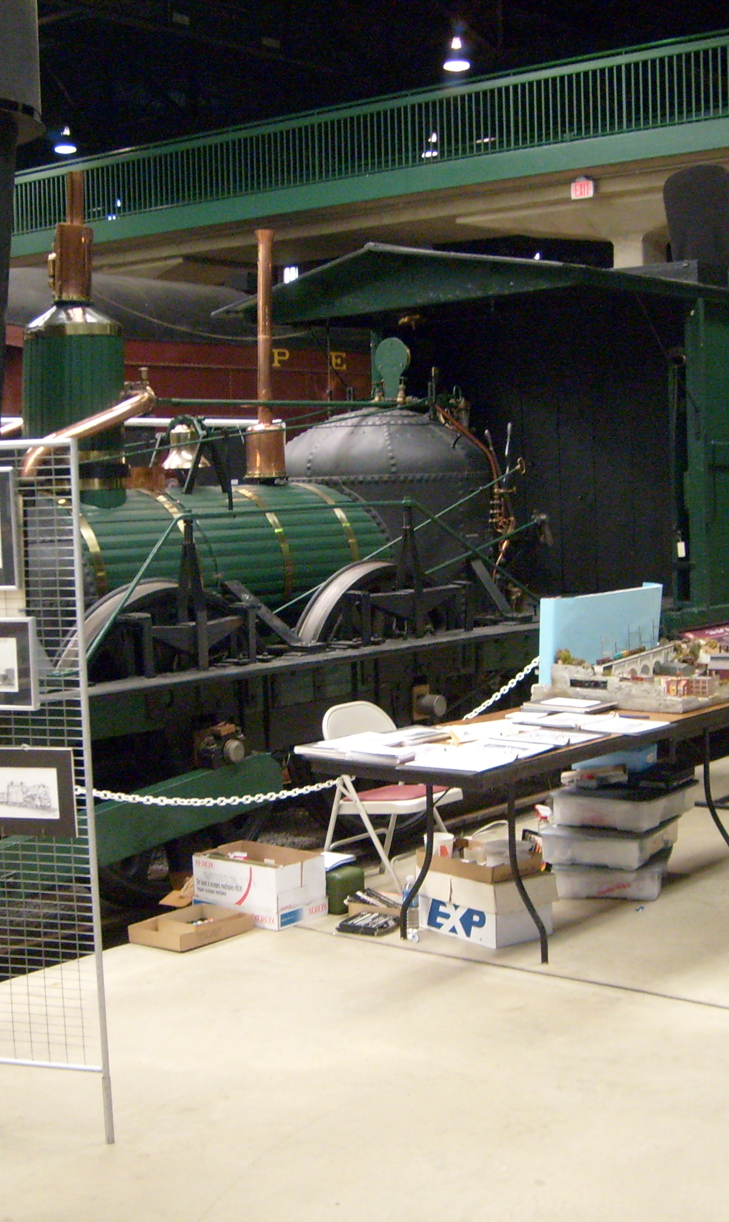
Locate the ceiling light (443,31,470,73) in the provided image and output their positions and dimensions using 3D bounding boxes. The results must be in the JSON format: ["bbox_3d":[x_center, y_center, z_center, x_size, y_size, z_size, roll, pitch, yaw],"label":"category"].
[{"bbox_3d":[1.653,-10.007,29.500,0.500,0.750,0.500,-2,4,0],"label":"ceiling light"}]

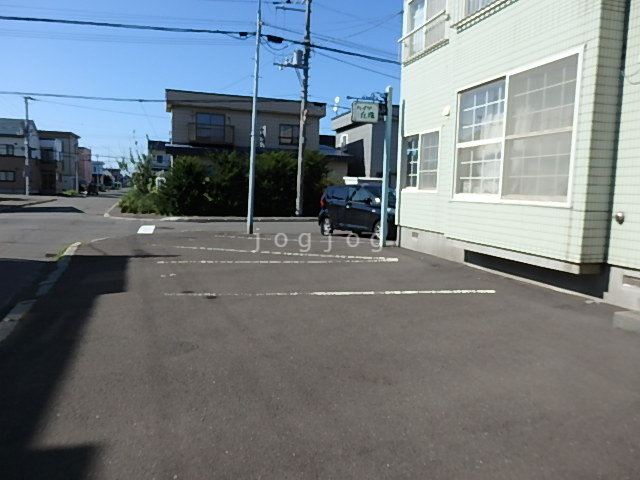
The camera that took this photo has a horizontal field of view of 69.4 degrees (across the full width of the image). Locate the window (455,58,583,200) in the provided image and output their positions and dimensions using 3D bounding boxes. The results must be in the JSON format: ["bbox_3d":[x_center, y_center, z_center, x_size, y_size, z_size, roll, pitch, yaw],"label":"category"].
[{"bbox_3d":[2.894,-1.579,7.234,0.120,1.950,2.750,0,6,-16],"label":"window"}]

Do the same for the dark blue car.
[{"bbox_3d":[1.557,-0.906,14.055,1.480,1.600,3.400,-3,7,-36],"label":"dark blue car"}]

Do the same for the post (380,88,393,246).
[{"bbox_3d":[1.625,-1.744,11.183,0.120,3.830,0.120,0,6,-17],"label":"post"}]

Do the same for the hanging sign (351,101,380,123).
[{"bbox_3d":[1.090,-3.069,11.193,0.640,0.480,0.140,0,6,-16],"label":"hanging sign"}]

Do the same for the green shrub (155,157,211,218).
[{"bbox_3d":[-6.822,-2.649,23.100,2.800,2.900,2.300,0,6,-16],"label":"green shrub"}]

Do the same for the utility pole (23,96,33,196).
[{"bbox_3d":[-29.744,-9.508,47.000,0.450,10.100,0.450,0,6,-16],"label":"utility pole"}]

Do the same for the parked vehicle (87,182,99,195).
[{"bbox_3d":[-29.985,-6.770,61.000,1.600,1.600,3.700,0,6,-16],"label":"parked vehicle"}]

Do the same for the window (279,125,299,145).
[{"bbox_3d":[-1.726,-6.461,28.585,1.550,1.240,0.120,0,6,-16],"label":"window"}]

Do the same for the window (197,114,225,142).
[{"bbox_3d":[-6.415,-6.563,27.208,1.640,1.780,0.120,0,6,-16],"label":"window"}]

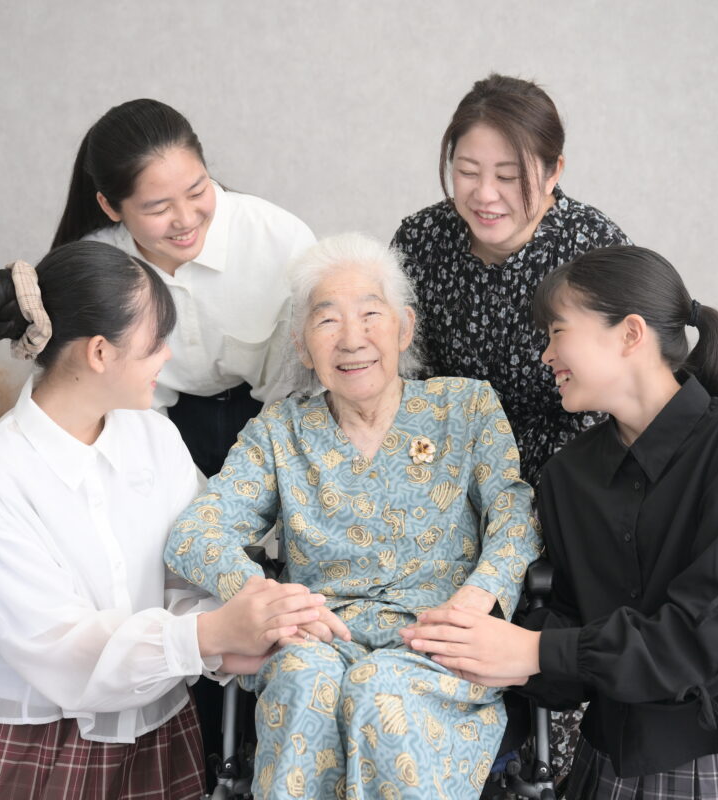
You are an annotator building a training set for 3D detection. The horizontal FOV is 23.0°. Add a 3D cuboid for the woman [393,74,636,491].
[{"bbox_3d":[0.250,0.185,2.866,0.460,1.380,0.580,0,2,10],"label":"woman"}]

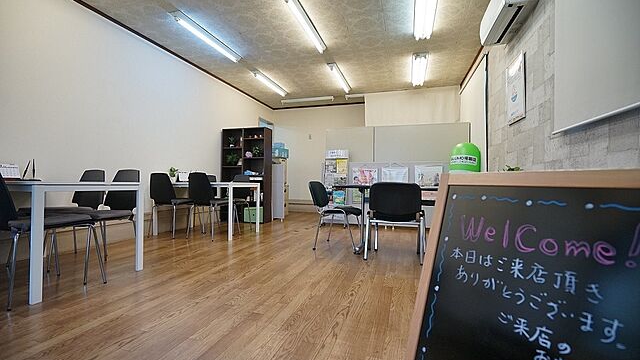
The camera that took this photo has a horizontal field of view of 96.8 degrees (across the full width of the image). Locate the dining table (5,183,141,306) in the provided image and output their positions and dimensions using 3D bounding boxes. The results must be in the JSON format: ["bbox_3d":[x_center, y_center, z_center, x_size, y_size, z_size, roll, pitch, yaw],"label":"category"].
[{"bbox_3d":[-2.135,0.371,2.183,1.235,0.728,0.715,0,-1,17],"label":"dining table"}]

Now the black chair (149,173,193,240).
[{"bbox_3d":[-2.062,0.357,4.005,0.440,0.865,0.510,0,-1,11],"label":"black chair"}]

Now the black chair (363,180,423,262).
[{"bbox_3d":[0.745,0.398,2.840,0.530,0.750,0.545,0,-1,16],"label":"black chair"}]

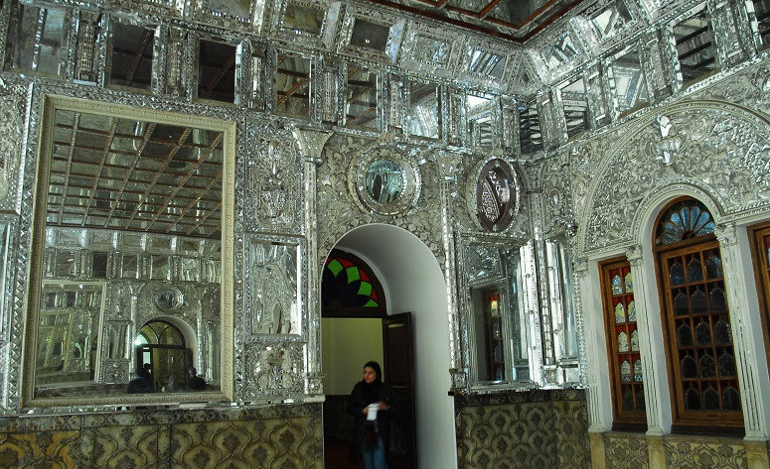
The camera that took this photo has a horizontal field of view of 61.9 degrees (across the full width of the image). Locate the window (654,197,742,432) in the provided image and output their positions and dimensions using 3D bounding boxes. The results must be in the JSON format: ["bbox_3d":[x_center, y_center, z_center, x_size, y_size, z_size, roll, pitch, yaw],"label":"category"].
[{"bbox_3d":[3.465,0.844,7.125,0.120,2.588,0.906,4,-14,-27],"label":"window"}]

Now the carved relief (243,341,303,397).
[{"bbox_3d":[-1.180,1.464,6.917,0.674,0.574,0.080,4,-14,-27],"label":"carved relief"}]

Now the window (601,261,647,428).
[{"bbox_3d":[2.992,1.333,7.955,0.100,2.076,0.560,4,-14,-27],"label":"window"}]

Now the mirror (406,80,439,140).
[{"bbox_3d":[0.525,-1.658,8.502,0.481,0.801,0.050,4,-14,-27],"label":"mirror"}]

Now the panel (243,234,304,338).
[{"bbox_3d":[-1.218,0.593,7.106,0.681,1.146,0.080,4,-14,-27],"label":"panel"}]

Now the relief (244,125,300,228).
[{"bbox_3d":[-1.275,-0.645,7.374,0.706,1.312,0.070,4,-14,-27],"label":"relief"}]

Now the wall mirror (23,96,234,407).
[{"bbox_3d":[-2.477,0.178,6.505,1.913,2.979,0.120,4,-14,-27],"label":"wall mirror"}]

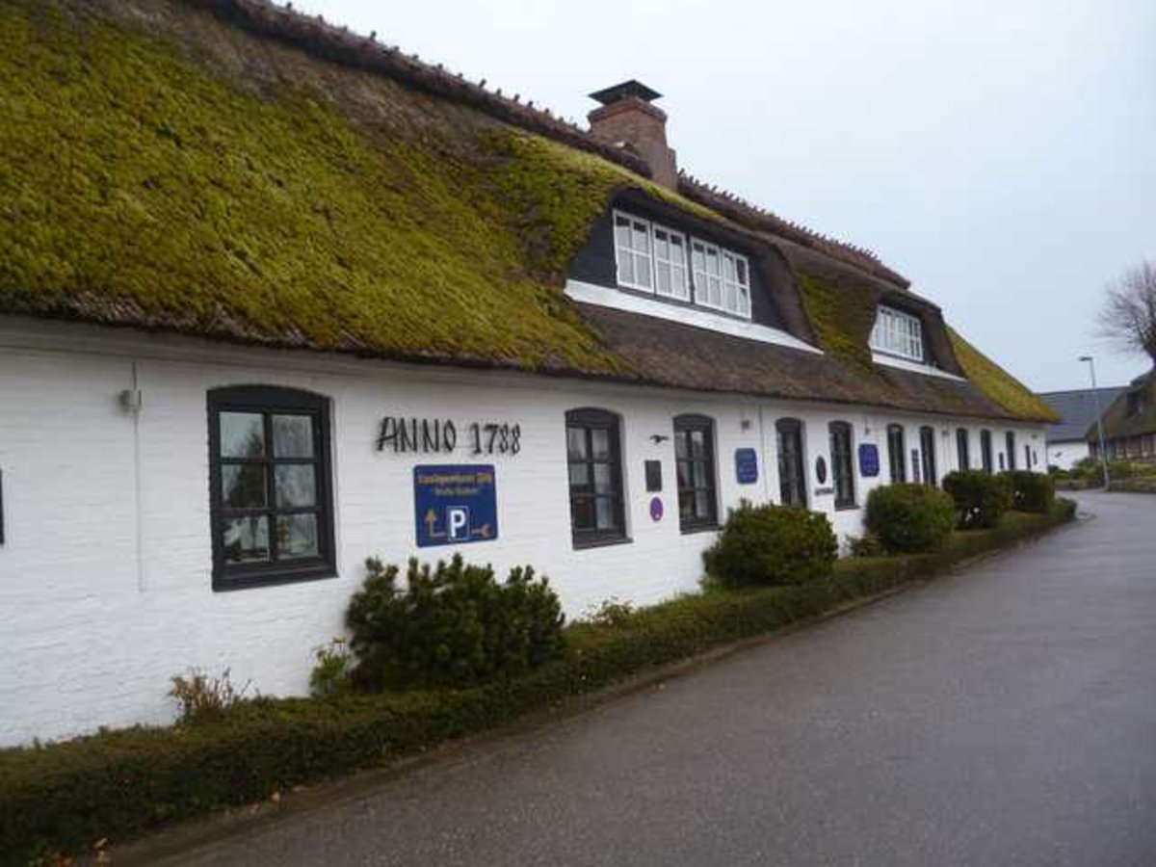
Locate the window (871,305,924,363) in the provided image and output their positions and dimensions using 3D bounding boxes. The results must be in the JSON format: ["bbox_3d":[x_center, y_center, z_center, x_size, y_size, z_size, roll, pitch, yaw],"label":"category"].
[{"bbox_3d":[7.209,-2.286,21.290,0.150,1.050,3.650,-6,-5,37],"label":"window"}]

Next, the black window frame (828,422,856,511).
[{"bbox_3d":[4.215,0.524,14.963,0.142,1.422,0.991,-6,-5,38],"label":"black window frame"}]

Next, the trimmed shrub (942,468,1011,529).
[{"bbox_3d":[7.720,1.288,18.234,1.180,1.133,1.239,-6,-5,38],"label":"trimmed shrub"}]

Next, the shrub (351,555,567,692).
[{"bbox_3d":[-0.931,1.539,7.677,1.100,1.100,2.000,-6,-5,37],"label":"shrub"}]

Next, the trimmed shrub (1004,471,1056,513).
[{"bbox_3d":[11.601,1.630,24.092,1.300,1.300,2.600,-6,-5,37],"label":"trimmed shrub"}]

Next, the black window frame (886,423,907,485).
[{"bbox_3d":[6.225,0.576,18.410,0.100,1.500,1.060,-6,-5,37],"label":"black window frame"}]

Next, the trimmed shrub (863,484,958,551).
[{"bbox_3d":[5.277,1.365,15.049,1.180,1.109,1.298,-6,-5,38],"label":"trimmed shrub"}]

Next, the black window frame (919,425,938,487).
[{"bbox_3d":[6.925,0.587,18.401,0.142,1.416,0.991,-6,-5,38],"label":"black window frame"}]

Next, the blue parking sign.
[{"bbox_3d":[-1.105,0.655,8.588,0.040,0.710,1.020,-6,-5,37],"label":"blue parking sign"}]

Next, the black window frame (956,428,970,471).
[{"bbox_3d":[9.006,0.641,22.035,0.100,1.500,1.060,-6,-5,37],"label":"black window frame"}]

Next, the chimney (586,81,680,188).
[{"bbox_3d":[1.060,-5.548,17.975,0.957,1.868,1.385,-6,-5,38],"label":"chimney"}]

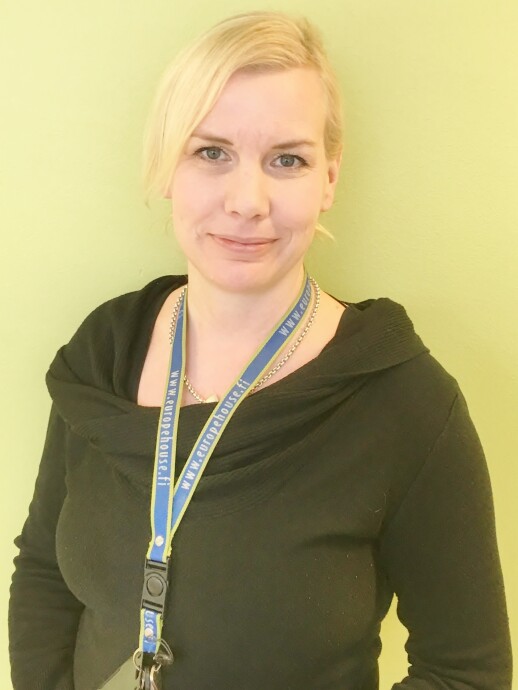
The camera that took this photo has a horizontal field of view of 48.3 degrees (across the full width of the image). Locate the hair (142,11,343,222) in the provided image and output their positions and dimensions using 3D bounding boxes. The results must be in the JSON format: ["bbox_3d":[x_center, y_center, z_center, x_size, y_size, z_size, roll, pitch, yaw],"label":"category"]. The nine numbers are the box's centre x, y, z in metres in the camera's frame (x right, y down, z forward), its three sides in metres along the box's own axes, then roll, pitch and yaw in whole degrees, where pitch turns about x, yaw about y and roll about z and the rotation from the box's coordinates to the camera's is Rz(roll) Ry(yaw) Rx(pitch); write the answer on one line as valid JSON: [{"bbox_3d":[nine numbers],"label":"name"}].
[{"bbox_3d":[-0.012,-0.226,0.590,0.187,0.220,0.205,5,17,0],"label":"hair"}]

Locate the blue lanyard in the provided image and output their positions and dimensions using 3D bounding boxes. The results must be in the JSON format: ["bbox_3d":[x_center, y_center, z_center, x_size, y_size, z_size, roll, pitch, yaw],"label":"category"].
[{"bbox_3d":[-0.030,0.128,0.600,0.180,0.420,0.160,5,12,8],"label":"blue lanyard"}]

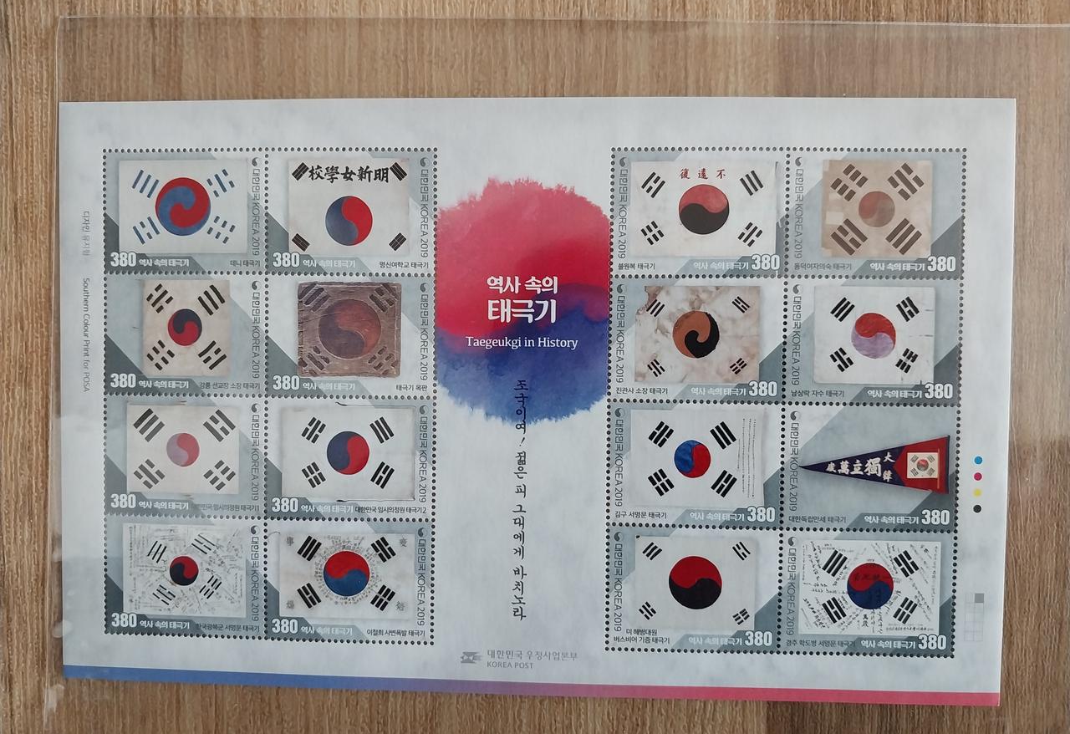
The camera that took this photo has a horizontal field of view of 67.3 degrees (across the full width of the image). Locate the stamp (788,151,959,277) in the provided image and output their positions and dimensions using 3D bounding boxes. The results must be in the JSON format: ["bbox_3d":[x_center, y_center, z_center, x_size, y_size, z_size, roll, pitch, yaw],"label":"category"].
[{"bbox_3d":[0.075,-0.034,0.178,0.038,0.001,0.028,1,91,3],"label":"stamp"}]

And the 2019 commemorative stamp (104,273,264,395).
[{"bbox_3d":[-0.084,-0.008,0.193,0.040,0.001,0.029,1,91,3],"label":"2019 commemorative stamp"}]

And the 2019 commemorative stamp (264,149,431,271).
[{"bbox_3d":[-0.042,-0.035,0.183,0.038,0.001,0.028,1,91,3],"label":"2019 commemorative stamp"}]

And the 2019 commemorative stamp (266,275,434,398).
[{"bbox_3d":[-0.042,-0.007,0.184,0.038,0.001,0.028,1,91,3],"label":"2019 commemorative stamp"}]

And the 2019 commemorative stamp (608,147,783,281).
[{"bbox_3d":[0.038,-0.036,0.186,0.040,0.001,0.029,1,91,3],"label":"2019 commemorative stamp"}]

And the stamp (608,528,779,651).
[{"bbox_3d":[0.036,0.050,0.182,0.038,0.001,0.028,1,91,3],"label":"stamp"}]

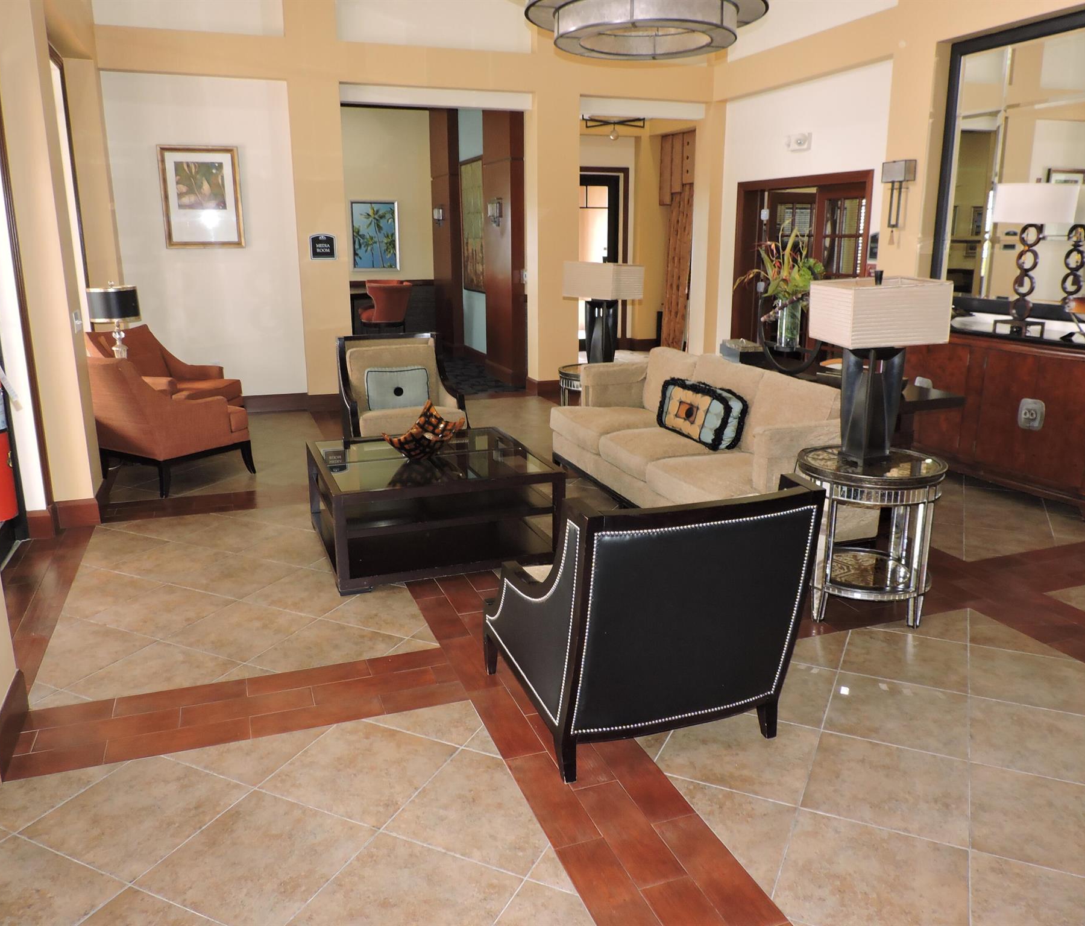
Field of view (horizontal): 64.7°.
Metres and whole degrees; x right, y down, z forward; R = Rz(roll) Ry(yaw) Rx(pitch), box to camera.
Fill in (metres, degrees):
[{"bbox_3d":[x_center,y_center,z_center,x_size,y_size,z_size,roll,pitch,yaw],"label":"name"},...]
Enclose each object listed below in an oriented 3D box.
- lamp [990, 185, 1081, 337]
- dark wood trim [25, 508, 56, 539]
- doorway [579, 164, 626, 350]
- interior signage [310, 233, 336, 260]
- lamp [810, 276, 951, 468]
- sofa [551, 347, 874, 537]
[{"bbox_3d":[3.061,-1.273,5.391,0.368,0.938,0.490,-5,14,-19],"label":"lamp"},{"bbox_3d":[-2.812,0.338,4.789,0.145,0.165,0.040,-5,14,-19],"label":"dark wood trim"},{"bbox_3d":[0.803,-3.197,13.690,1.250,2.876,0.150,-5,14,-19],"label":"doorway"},{"bbox_3d":[-2.179,-2.150,8.505,0.281,0.257,0.025,-5,14,-19],"label":"interior signage"},{"bbox_3d":[1.332,-0.375,3.453,0.410,0.778,0.328,-3,14,-11],"label":"lamp"},{"bbox_3d":[0.878,-0.149,5.137,0.896,0.853,2.282,-5,14,-19],"label":"sofa"}]

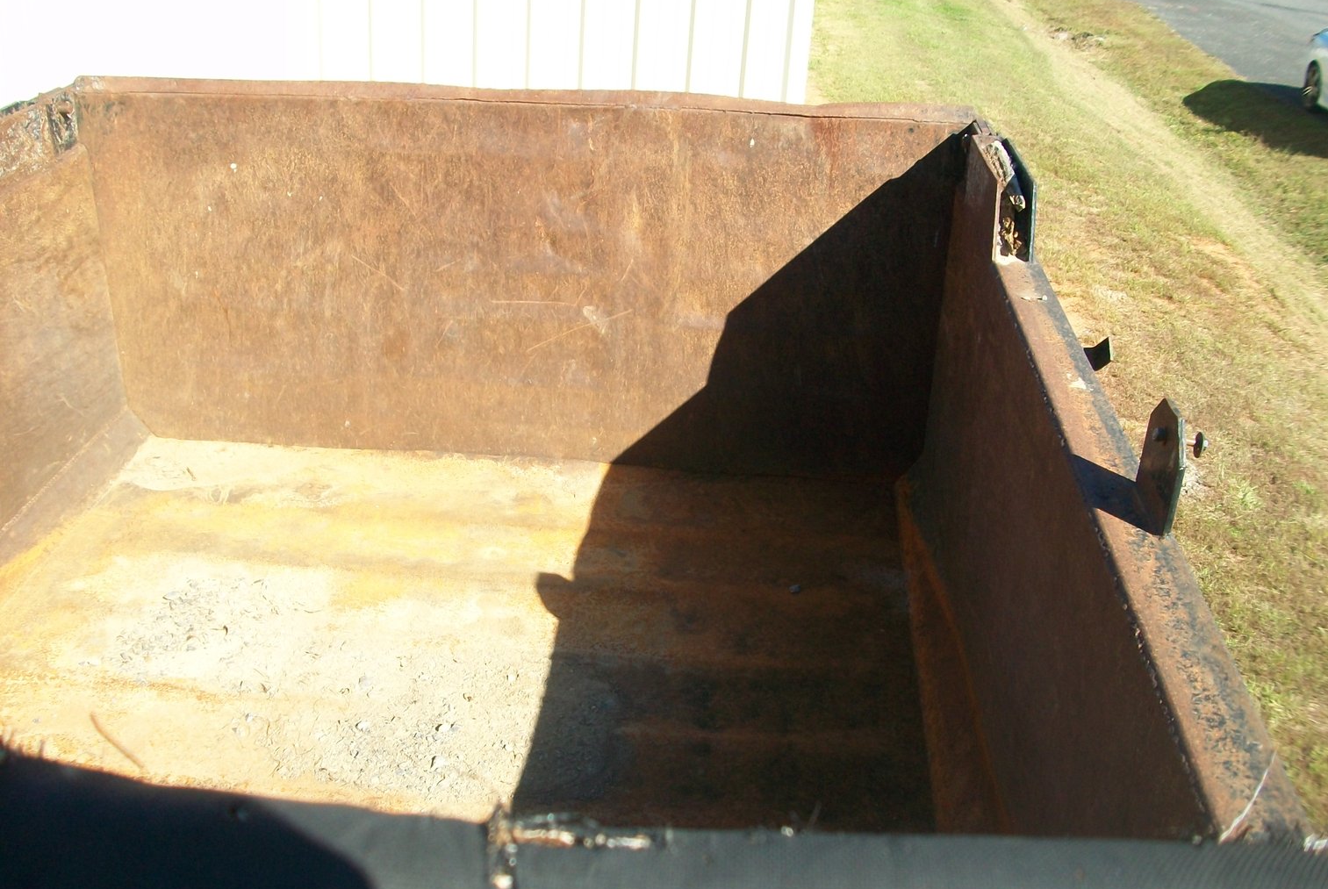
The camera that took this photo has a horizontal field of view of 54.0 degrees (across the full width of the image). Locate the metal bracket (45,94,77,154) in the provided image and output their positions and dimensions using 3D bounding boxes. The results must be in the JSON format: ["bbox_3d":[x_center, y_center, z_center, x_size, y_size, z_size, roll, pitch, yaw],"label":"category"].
[{"bbox_3d":[-1.388,-0.740,3.008,0.055,0.120,0.100,3,27,4],"label":"metal bracket"}]

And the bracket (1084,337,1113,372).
[{"bbox_3d":[0.698,-0.143,2.110,0.060,0.055,0.065,4,25,4],"label":"bracket"}]

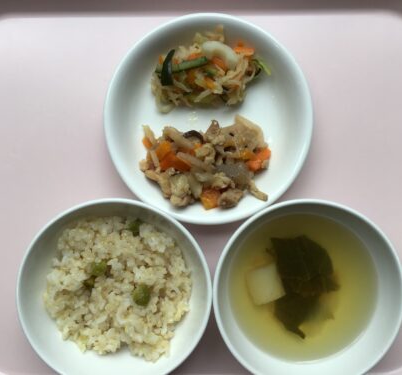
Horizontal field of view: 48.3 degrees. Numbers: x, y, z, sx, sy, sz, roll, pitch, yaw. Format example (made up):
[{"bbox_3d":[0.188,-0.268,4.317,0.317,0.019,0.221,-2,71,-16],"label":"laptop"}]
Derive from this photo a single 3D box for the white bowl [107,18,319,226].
[{"bbox_3d":[0.005,-0.045,0.304,0.135,0.033,0.135,0,92,0],"label":"white bowl"}]

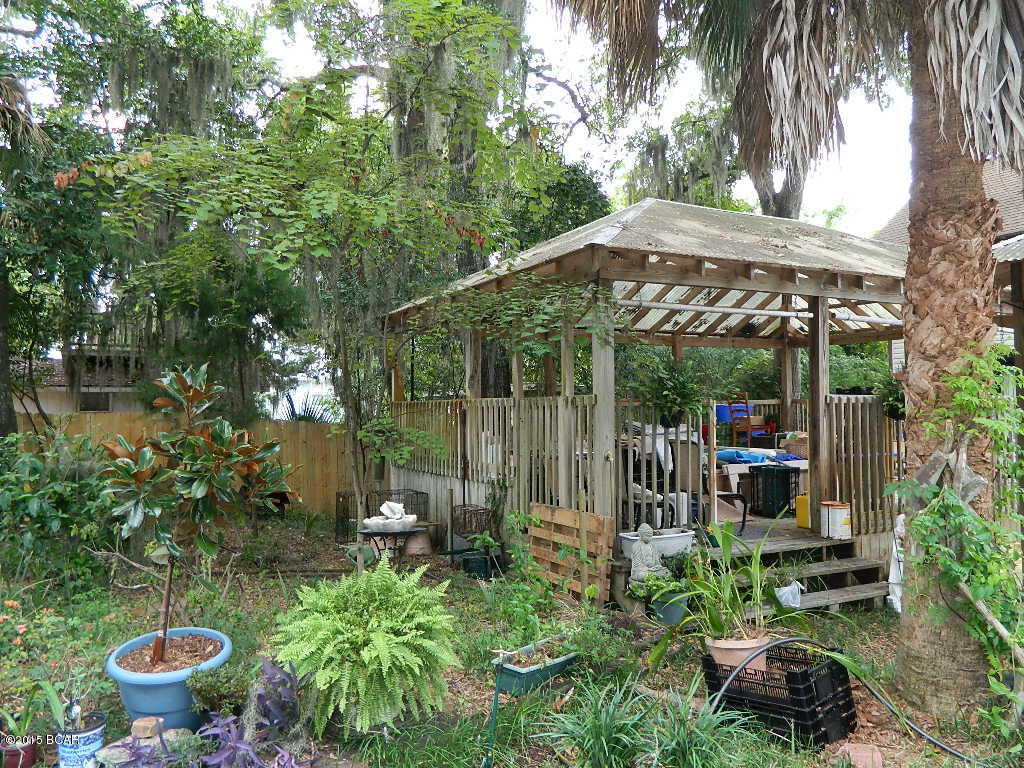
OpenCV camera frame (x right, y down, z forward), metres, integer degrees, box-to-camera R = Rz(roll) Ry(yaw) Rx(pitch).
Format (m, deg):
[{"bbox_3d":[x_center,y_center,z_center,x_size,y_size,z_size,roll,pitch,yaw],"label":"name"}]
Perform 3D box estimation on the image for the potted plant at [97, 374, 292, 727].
[{"bbox_3d":[-1.580,0.800,3.750,0.900,1.760,0.860,0,-2,0],"label":"potted plant"}]

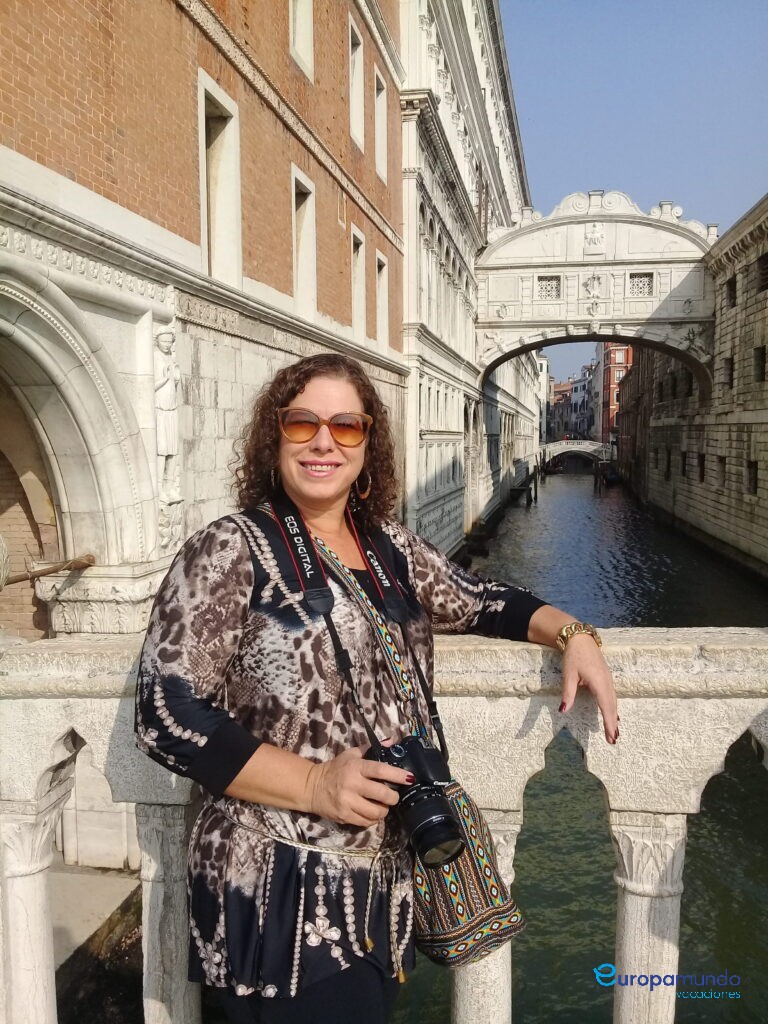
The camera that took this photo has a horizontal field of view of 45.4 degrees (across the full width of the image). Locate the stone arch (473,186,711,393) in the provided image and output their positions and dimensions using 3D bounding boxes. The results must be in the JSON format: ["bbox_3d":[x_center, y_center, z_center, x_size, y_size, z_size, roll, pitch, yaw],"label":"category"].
[{"bbox_3d":[10.274,-10.557,45.404,11.191,9.587,3.700,1,5,11],"label":"stone arch"}]

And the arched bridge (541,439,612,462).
[{"bbox_3d":[26.419,-8.329,126.223,9.796,3.307,4.500,1,5,11],"label":"arched bridge"}]

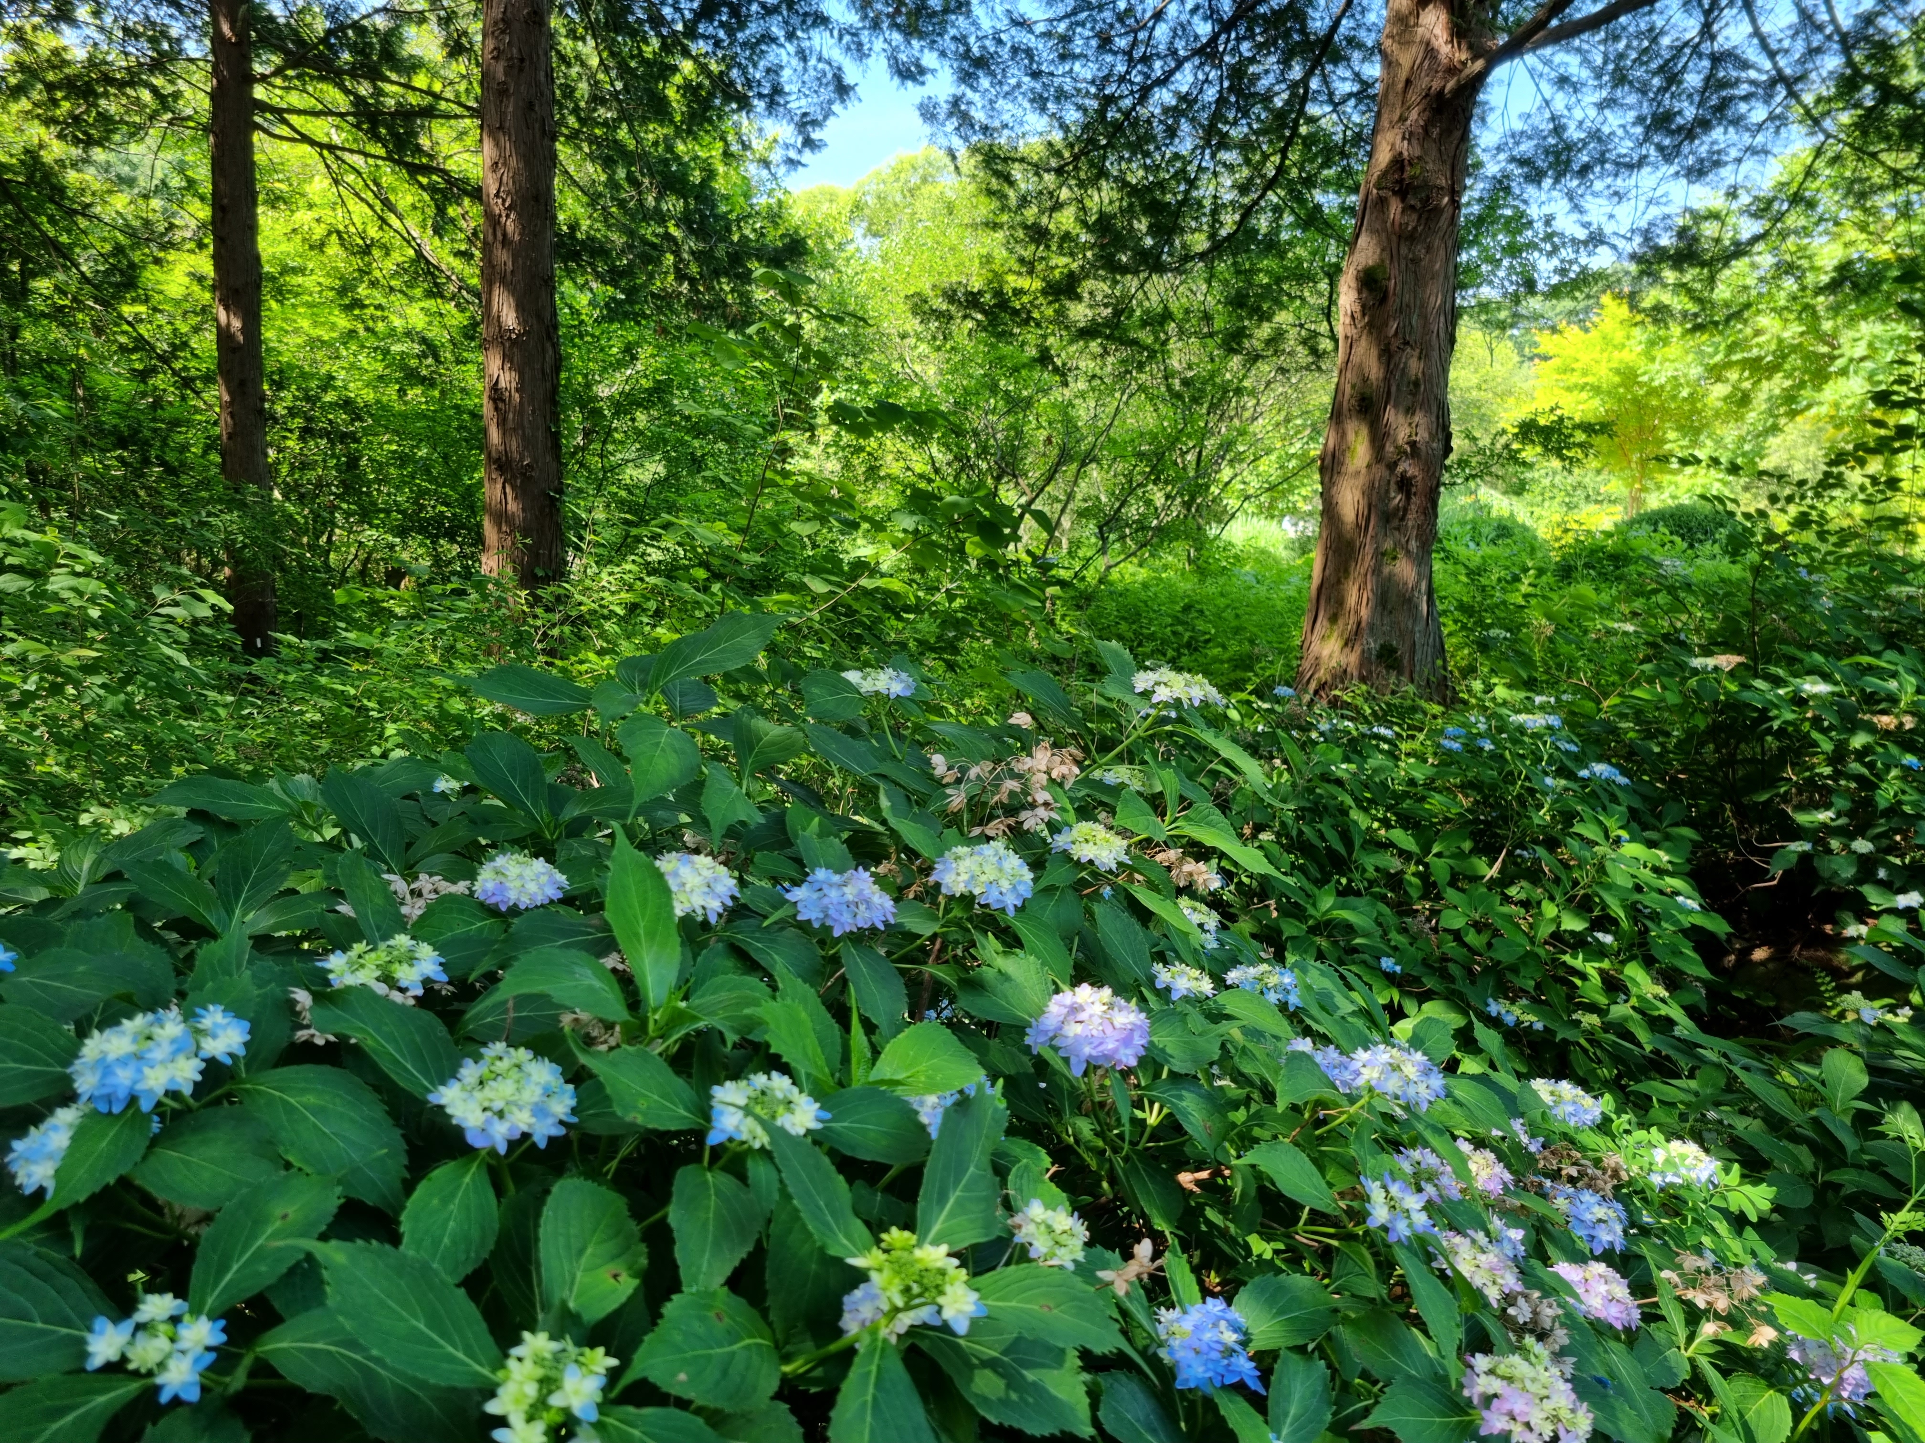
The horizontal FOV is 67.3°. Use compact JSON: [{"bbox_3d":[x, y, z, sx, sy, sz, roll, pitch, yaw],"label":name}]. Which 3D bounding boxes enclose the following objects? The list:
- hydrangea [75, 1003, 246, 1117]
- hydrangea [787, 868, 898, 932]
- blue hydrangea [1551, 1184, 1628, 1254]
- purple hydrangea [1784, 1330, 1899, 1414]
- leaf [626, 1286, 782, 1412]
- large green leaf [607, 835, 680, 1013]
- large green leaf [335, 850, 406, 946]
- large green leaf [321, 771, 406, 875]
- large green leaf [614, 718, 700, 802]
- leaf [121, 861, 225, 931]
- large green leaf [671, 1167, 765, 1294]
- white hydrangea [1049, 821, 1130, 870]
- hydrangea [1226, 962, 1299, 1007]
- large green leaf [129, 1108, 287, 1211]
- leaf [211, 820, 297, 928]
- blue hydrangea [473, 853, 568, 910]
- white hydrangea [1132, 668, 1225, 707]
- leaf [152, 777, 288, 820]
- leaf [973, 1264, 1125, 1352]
[{"bbox_3d":[-0.621,0.262,1.120,0.132,0.075,0.105,-4,8,-30],"label":"hydrangea"},{"bbox_3d":[-0.148,0.216,1.750,0.135,0.080,0.125,1,20,-5],"label":"hydrangea"},{"bbox_3d":[0.624,0.495,1.450,0.090,0.070,0.090,13,23,0],"label":"blue hydrangea"},{"bbox_3d":[0.841,0.621,1.380,0.105,0.070,0.100,5,8,33],"label":"purple hydrangea"},{"bbox_3d":[-0.180,0.433,1.000,0.115,0.030,0.075,-15,45,-12],"label":"leaf"},{"bbox_3d":[-0.294,0.183,1.330,0.066,0.170,0.030,-7,-15,-11],"label":"large green leaf"},{"bbox_3d":[-0.612,0.183,1.500,0.070,0.125,0.030,-11,-27,-13],"label":"large green leaf"},{"bbox_3d":[-0.757,0.126,1.825,0.090,0.174,0.035,-36,-18,-19],"label":"large green leaf"},{"bbox_3d":[-0.359,0.048,1.680,0.095,0.122,0.035,19,-36,-11],"label":"large green leaf"},{"bbox_3d":[-0.907,0.202,1.660,0.141,0.035,0.085,33,21,0],"label":"leaf"},{"bbox_3d":[-0.204,0.418,1.198,0.075,0.030,0.104,-4,51,0],"label":"large green leaf"},{"bbox_3d":[0.187,0.182,2.100,0.117,0.072,0.112,3,20,5],"label":"white hydrangea"},{"bbox_3d":[0.383,0.338,1.850,0.090,0.052,0.090,6,13,0],"label":"hydrangea"},{"bbox_3d":[-0.581,0.340,1.120,0.130,0.030,0.080,20,44,9],"label":"large green leaf"},{"bbox_3d":[-0.818,0.177,1.680,0.095,0.147,0.035,19,-33,-7],"label":"leaf"},{"bbox_3d":[-0.483,0.175,1.580,0.102,0.062,0.102,0,13,0],"label":"blue hydrangea"},{"bbox_3d":[0.279,-0.044,1.870,0.120,0.050,0.105,1,7,8],"label":"white hydrangea"},{"bbox_3d":[-0.951,0.099,1.850,0.175,0.050,0.100,-4,8,-27],"label":"leaf"},{"bbox_3d":[0.066,0.425,1.050,0.120,0.030,0.075,18,35,12],"label":"leaf"}]

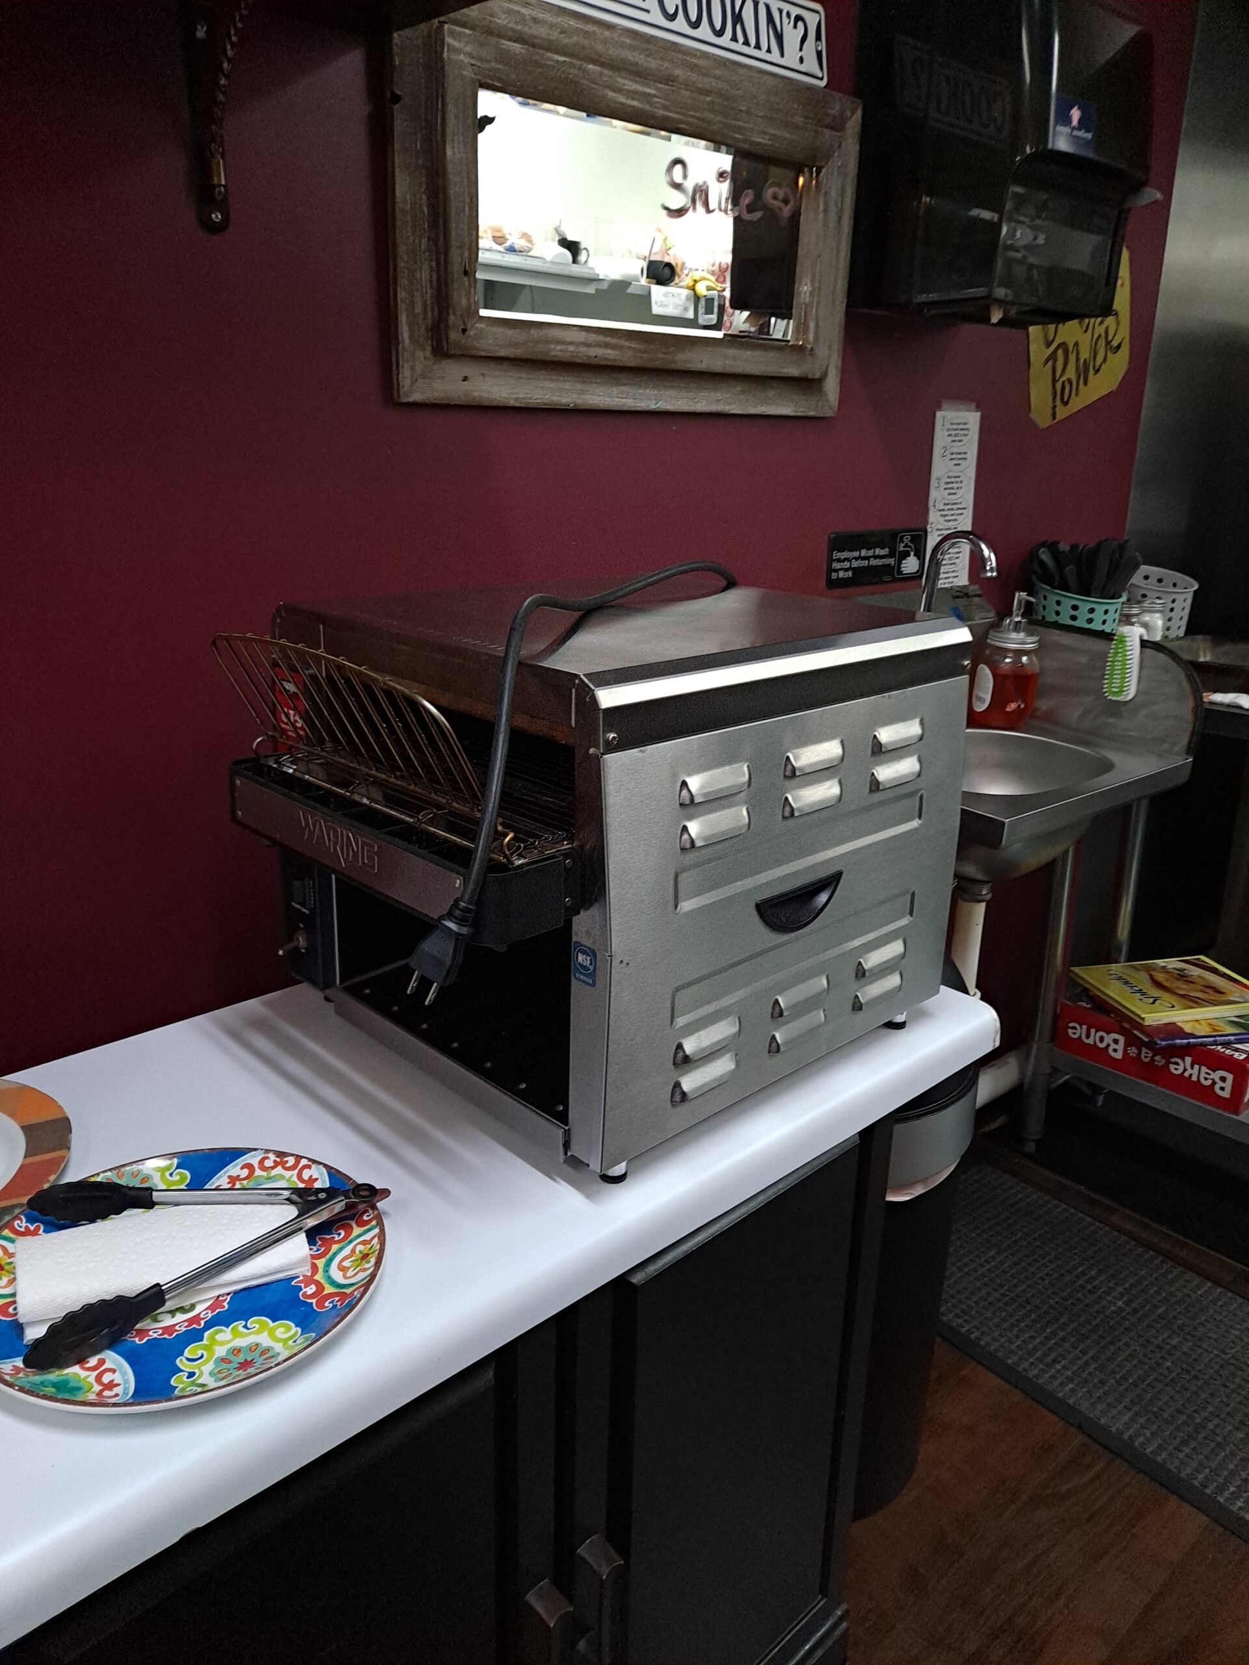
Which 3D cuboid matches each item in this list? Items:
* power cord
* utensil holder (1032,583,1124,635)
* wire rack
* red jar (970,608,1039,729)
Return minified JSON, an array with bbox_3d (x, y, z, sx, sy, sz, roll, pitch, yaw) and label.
[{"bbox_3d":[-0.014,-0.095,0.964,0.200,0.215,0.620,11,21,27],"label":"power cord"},{"bbox_3d":[0.719,-0.338,1.896,0.120,0.088,0.165,-16,24,-41],"label":"utensil holder"},{"bbox_3d":[-0.186,-0.069,0.878,0.115,0.120,0.340,-16,24,-41],"label":"wire rack"},{"bbox_3d":[0.582,-0.261,1.833,0.102,0.192,0.102,1,18,0],"label":"red jar"}]

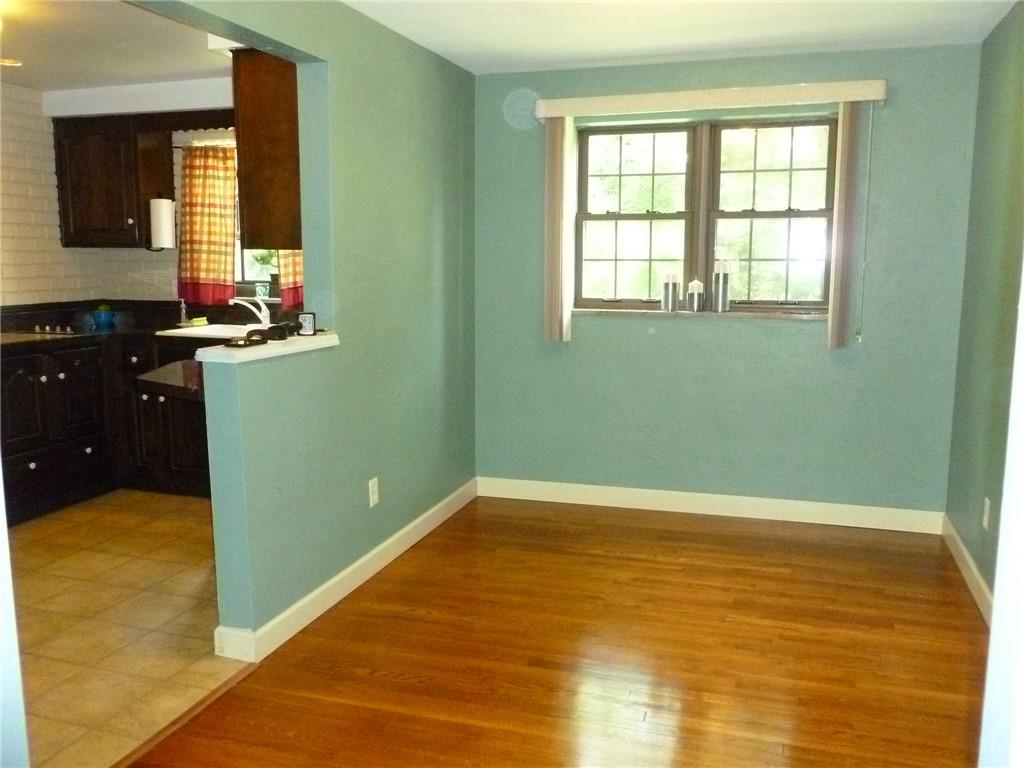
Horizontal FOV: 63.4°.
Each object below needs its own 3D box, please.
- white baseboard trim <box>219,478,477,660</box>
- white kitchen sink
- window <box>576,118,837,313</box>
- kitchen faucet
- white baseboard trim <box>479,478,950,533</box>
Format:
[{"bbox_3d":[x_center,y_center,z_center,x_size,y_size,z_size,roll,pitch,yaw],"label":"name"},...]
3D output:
[{"bbox_3d":[-0.618,0.747,3.883,0.170,0.112,2.186,3,9,18],"label":"white baseboard trim"},{"bbox_3d":[-1.570,-0.224,4.875,0.820,0.180,0.540,3,9,18],"label":"white kitchen sink"},{"bbox_3d":[1.001,-0.872,4.408,1.355,0.968,0.090,3,9,18],"label":"window"},{"bbox_3d":[-1.566,-0.431,4.973,0.250,0.178,0.075,-8,11,-41],"label":"kitchen faucet"},{"bbox_3d":[0.982,0.650,4.510,2.472,0.112,0.018,3,9,18],"label":"white baseboard trim"}]

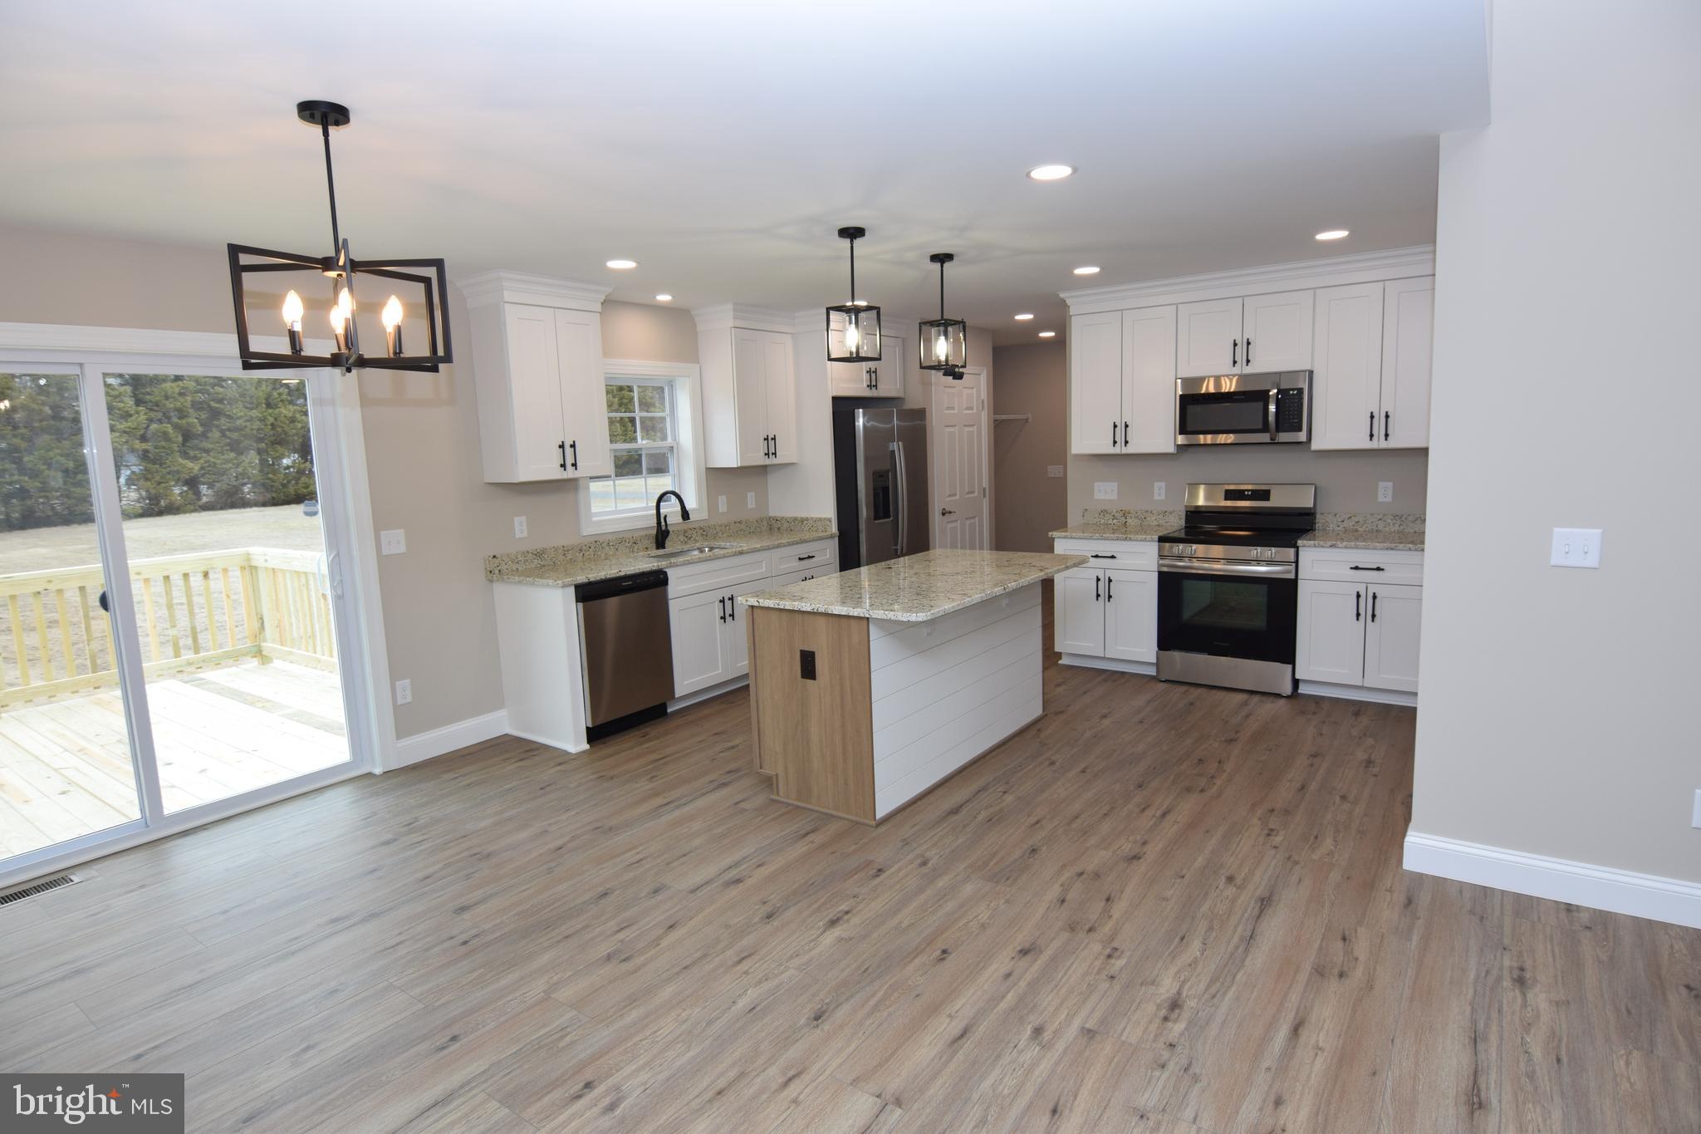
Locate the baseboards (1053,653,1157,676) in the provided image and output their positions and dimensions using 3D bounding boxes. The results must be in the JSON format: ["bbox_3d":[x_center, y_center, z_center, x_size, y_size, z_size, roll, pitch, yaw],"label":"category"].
[{"bbox_3d":[1.702,0.624,5.609,0.678,0.100,0.020,4,10,36],"label":"baseboards"}]

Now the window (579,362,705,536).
[{"bbox_3d":[-1.372,-0.782,5.462,0.120,1.049,1.083,4,10,36],"label":"window"}]

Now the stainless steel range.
[{"bbox_3d":[2.376,0.104,5.247,0.761,1.185,0.681,4,10,36],"label":"stainless steel range"}]

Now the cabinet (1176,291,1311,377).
[{"bbox_3d":[2.437,-1.402,5.201,0.759,0.446,0.325,4,11,36],"label":"cabinet"}]

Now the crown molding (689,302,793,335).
[{"bbox_3d":[-0.723,-1.676,5.860,0.404,0.142,0.649,4,10,36],"label":"crown molding"}]

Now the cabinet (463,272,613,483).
[{"bbox_3d":[-1.657,-1.002,4.641,0.394,1.045,0.690,4,10,36],"label":"cabinet"}]

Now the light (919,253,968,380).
[{"bbox_3d":[0.467,-1.259,4.248,0.180,0.545,0.180,4,11,36],"label":"light"}]

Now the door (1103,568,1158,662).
[{"bbox_3d":[1.775,0.306,5.367,0.332,0.581,0.027,4,10,37],"label":"door"}]

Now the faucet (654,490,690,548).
[{"bbox_3d":[-1.134,-0.302,5.401,0.275,0.380,0.090,4,10,36],"label":"faucet"}]

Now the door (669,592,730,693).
[{"bbox_3d":[-0.891,0.443,5.091,0.021,0.590,0.460,4,10,36],"label":"door"}]

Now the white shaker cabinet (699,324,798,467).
[{"bbox_3d":[-0.702,-1.164,5.968,0.324,0.915,0.620,4,10,36],"label":"white shaker cabinet"}]

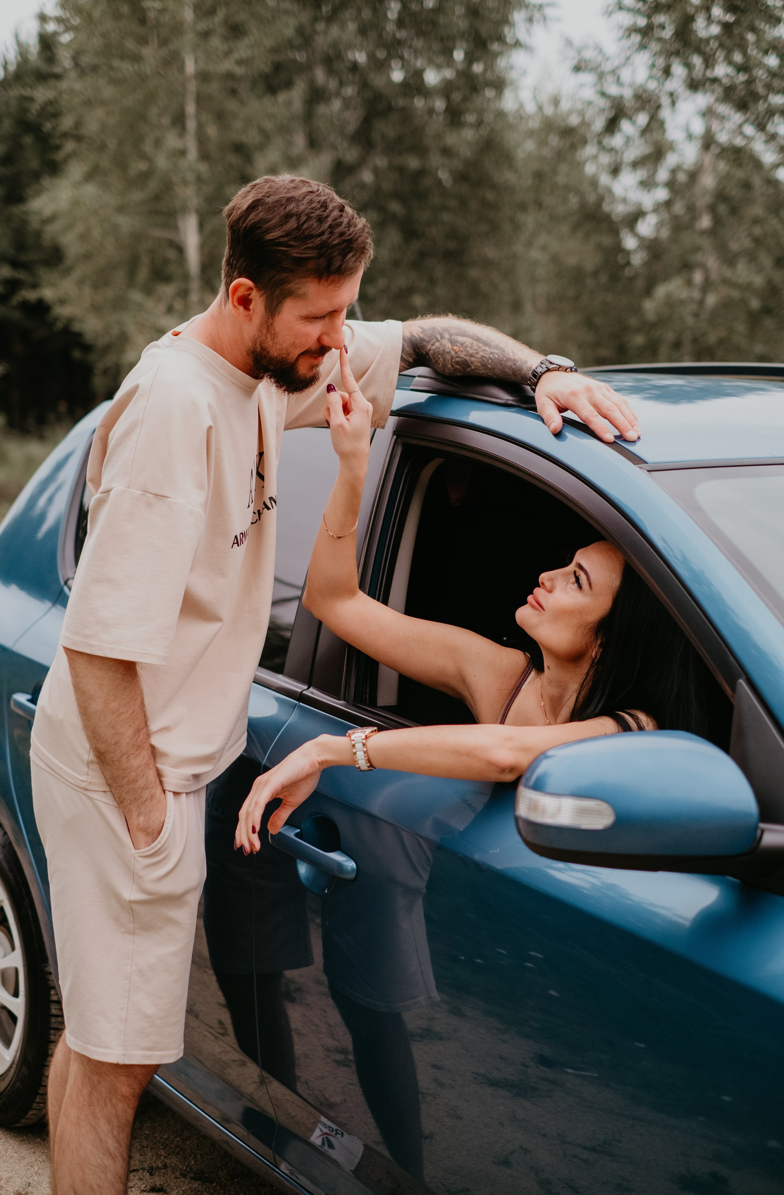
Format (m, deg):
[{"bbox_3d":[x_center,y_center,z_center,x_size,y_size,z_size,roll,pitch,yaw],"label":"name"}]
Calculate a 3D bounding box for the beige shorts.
[{"bbox_3d":[-0.385,0.399,2.549,0.270,0.500,0.400,-1,9,-7],"label":"beige shorts"}]

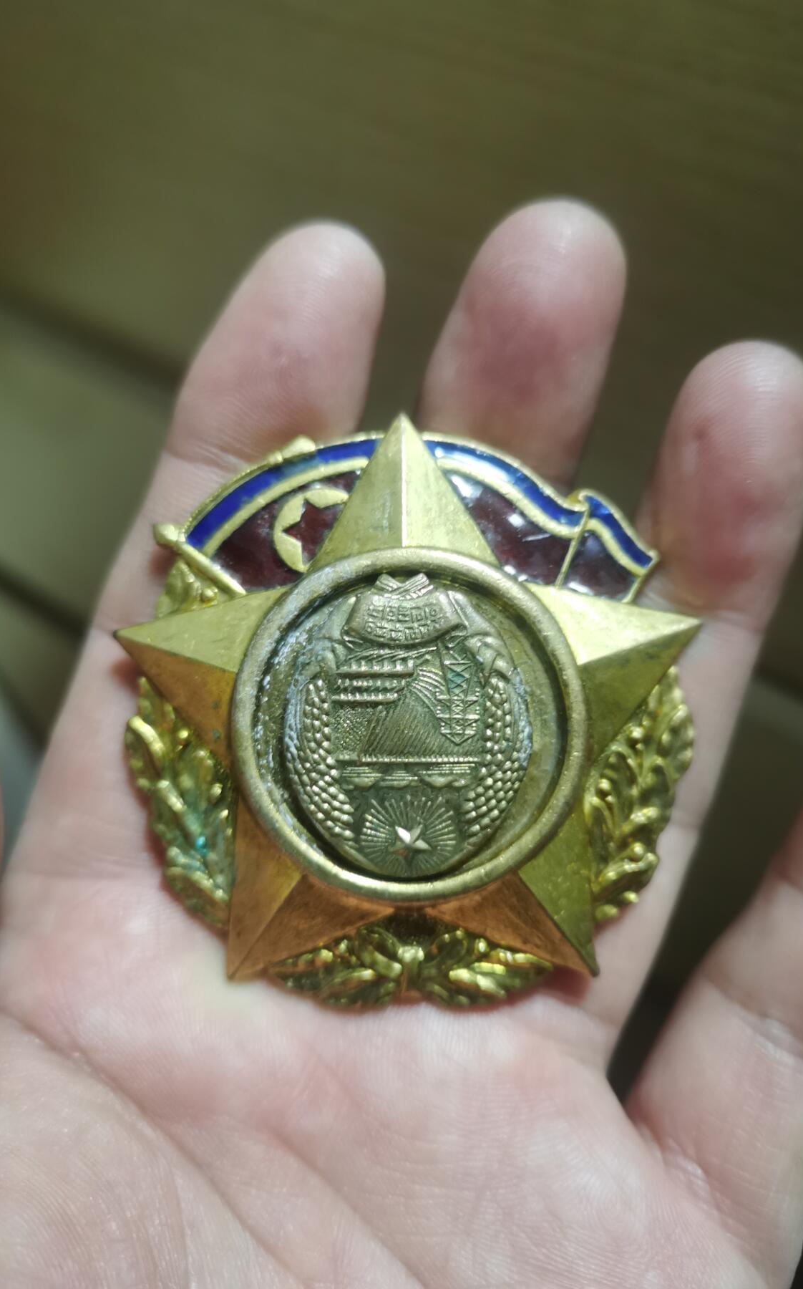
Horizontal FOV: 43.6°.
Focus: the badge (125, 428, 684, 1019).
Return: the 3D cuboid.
[{"bbox_3d":[0.001,0.006,0.098,0.057,0.009,0.058,-1,88,1],"label":"badge"}]

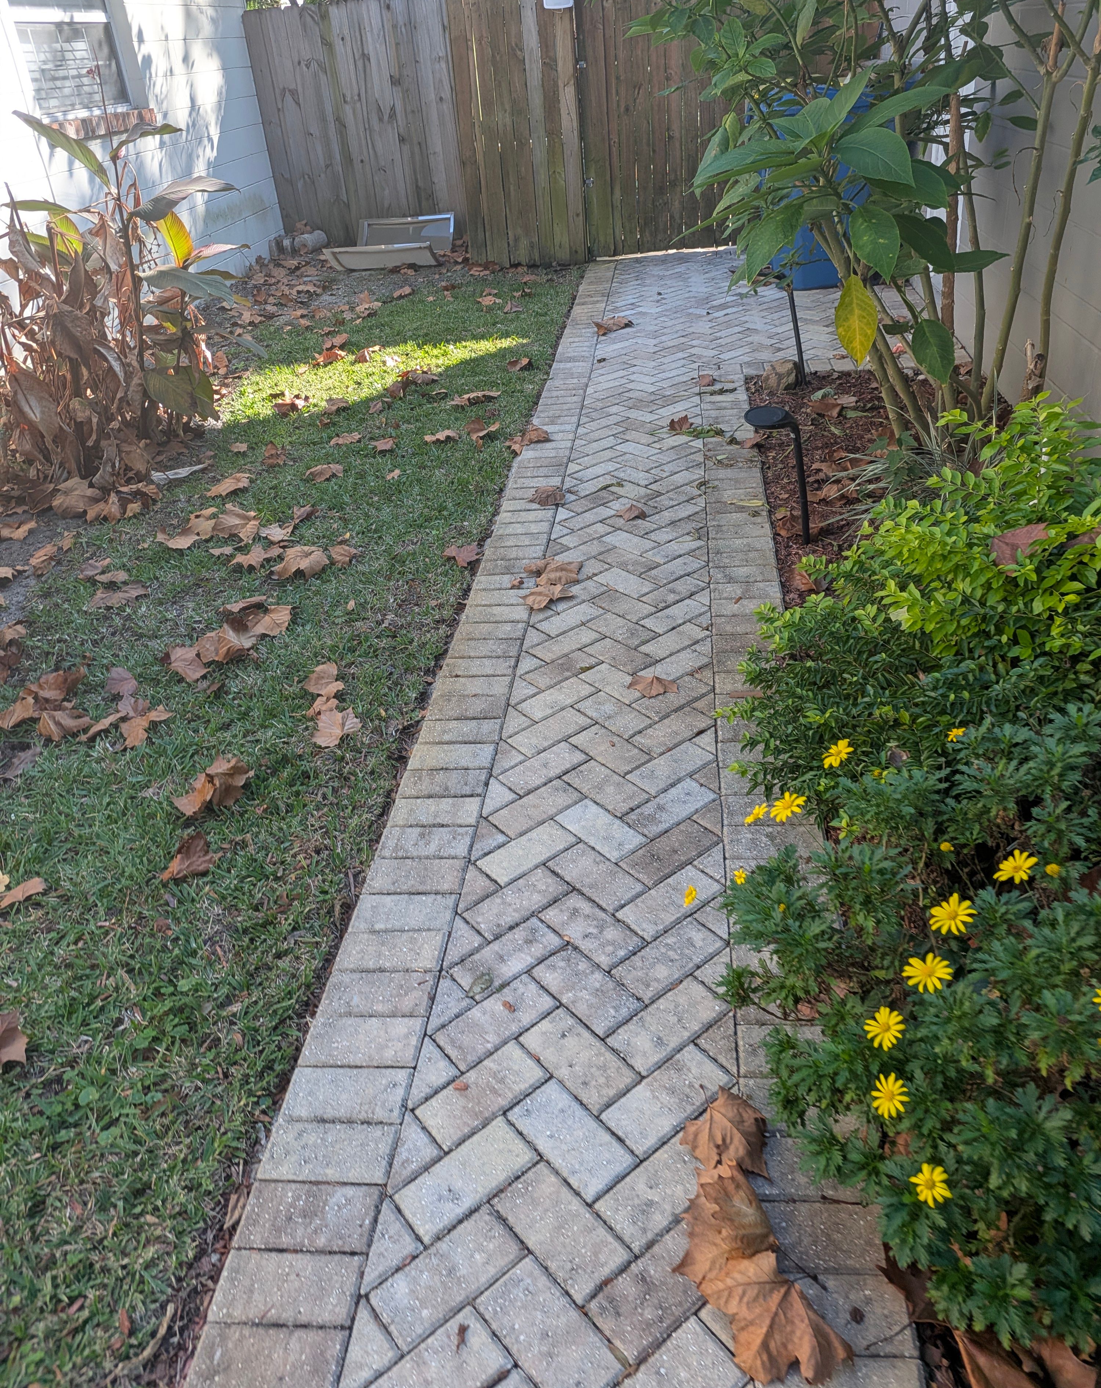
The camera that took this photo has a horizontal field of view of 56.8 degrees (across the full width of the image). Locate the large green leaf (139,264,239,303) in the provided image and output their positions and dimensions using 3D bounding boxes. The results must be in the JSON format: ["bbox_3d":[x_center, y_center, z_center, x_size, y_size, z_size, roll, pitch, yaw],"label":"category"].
[{"bbox_3d":[-1.568,-1.755,4.370,0.450,0.100,0.150,18,36,5],"label":"large green leaf"}]

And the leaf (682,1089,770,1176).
[{"bbox_3d":[0.263,0.654,1.511,0.118,0.040,0.138,-19,35,-19],"label":"leaf"}]

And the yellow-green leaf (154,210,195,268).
[{"bbox_3d":[-1.613,-1.956,4.345,0.120,0.270,0.090,-6,33,0],"label":"yellow-green leaf"}]

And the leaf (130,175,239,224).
[{"bbox_3d":[-1.522,-2.056,4.229,0.450,0.140,0.150,-7,32,9],"label":"leaf"}]

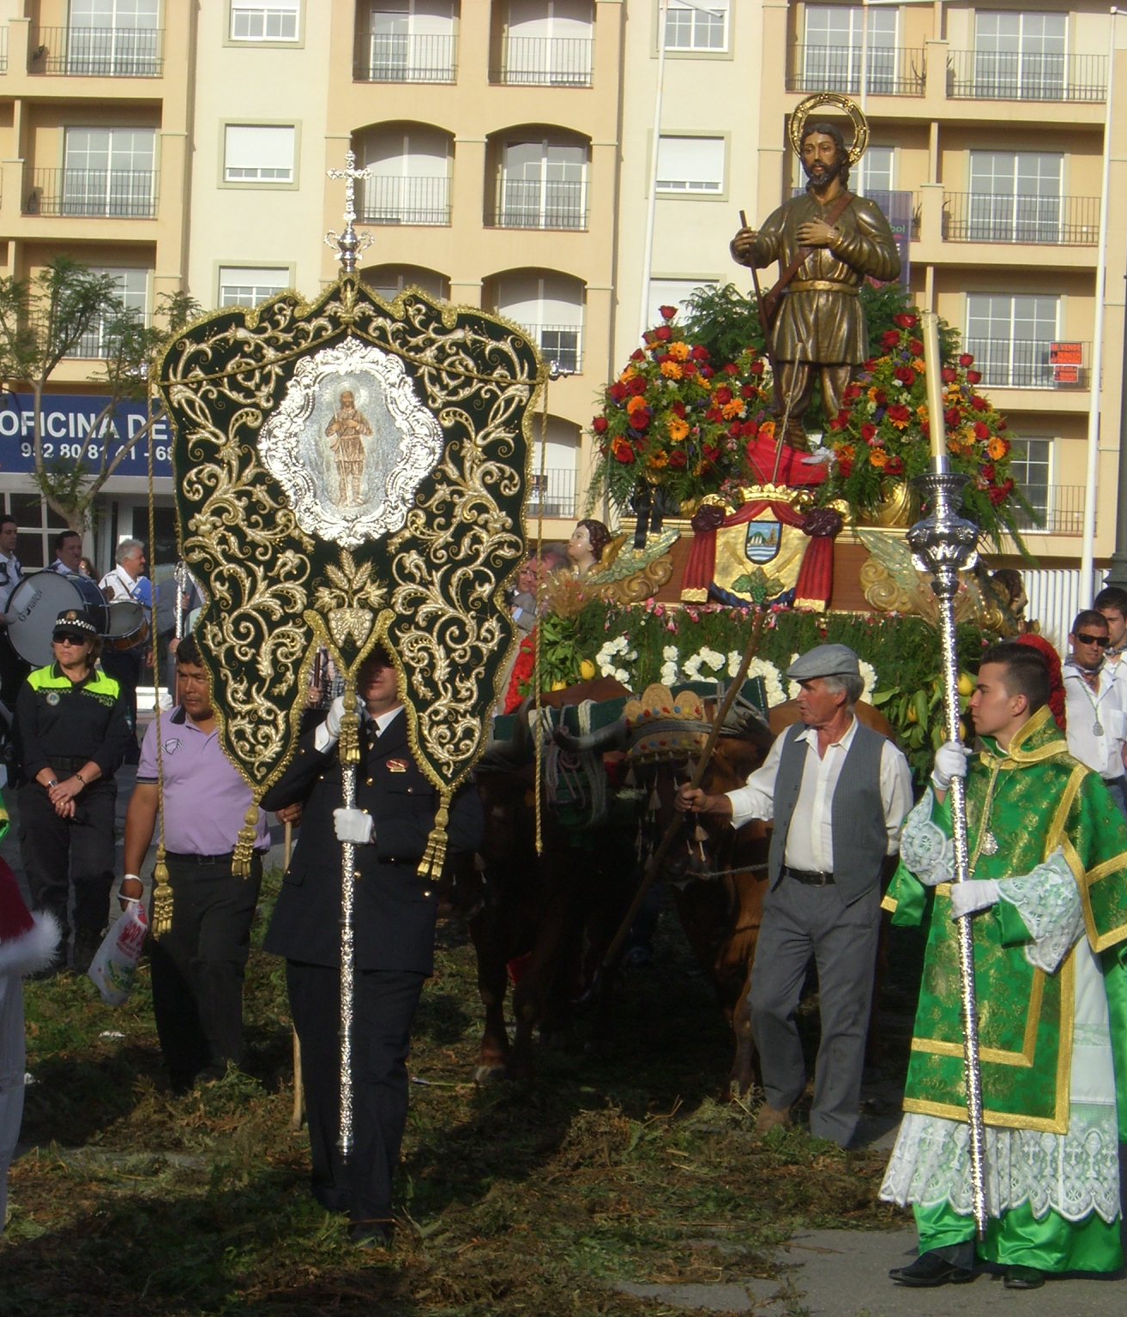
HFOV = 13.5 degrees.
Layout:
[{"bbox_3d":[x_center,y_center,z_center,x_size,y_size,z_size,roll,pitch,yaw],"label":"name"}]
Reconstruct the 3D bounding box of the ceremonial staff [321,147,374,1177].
[{"bbox_3d":[-0.588,-0.007,13.045,0.137,2.770,0.085,0,1,5],"label":"ceremonial staff"}]

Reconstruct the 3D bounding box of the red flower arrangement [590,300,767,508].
[{"bbox_3d":[0.539,-1.171,22.300,0.800,0.920,0.700,2,0,5],"label":"red flower arrangement"}]

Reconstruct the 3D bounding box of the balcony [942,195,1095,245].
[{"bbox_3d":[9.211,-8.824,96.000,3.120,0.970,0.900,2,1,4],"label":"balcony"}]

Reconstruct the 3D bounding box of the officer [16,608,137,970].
[{"bbox_3d":[-2.244,0.601,22.000,0.540,1.670,0.340,2,1,12],"label":"officer"}]

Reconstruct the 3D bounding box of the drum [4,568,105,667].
[{"bbox_3d":[-3.287,-0.254,31.000,0.635,0.635,0.310,3,1,34],"label":"drum"}]

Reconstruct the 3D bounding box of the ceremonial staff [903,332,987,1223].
[{"bbox_3d":[1.052,0.315,12.800,0.190,2.483,0.190,-3,1,17],"label":"ceremonial staff"}]

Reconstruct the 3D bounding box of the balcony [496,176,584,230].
[{"bbox_3d":[-0.498,-9.365,98.797,2.120,1.070,0.900,2,0,5],"label":"balcony"}]

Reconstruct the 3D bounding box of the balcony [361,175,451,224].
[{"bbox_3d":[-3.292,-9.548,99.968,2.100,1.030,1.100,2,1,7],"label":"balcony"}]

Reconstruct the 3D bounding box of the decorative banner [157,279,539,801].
[{"bbox_3d":[-0.584,-0.324,13.000,1.040,1.410,0.120,0,1,0],"label":"decorative banner"}]

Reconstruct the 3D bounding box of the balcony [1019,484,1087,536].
[{"bbox_3d":[9.329,-3.062,98.382,3.440,1.040,1.100,2,1,7],"label":"balcony"}]

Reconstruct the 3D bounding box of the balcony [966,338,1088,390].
[{"bbox_3d":[9.309,-6.016,97.935,3.090,1.040,0.900,2,0,5],"label":"balcony"}]

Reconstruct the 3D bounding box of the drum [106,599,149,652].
[{"bbox_3d":[-2.702,-0.206,29.300,0.370,0.170,0.370,-16,37,5],"label":"drum"}]

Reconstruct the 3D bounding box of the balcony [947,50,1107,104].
[{"bbox_3d":[9.335,-11.711,96.000,3.200,0.970,0.900,2,1,4],"label":"balcony"}]

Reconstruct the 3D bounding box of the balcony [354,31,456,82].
[{"bbox_3d":[-3.237,-12.423,99.039,2.130,1.050,0.900,2,0,5],"label":"balcony"}]

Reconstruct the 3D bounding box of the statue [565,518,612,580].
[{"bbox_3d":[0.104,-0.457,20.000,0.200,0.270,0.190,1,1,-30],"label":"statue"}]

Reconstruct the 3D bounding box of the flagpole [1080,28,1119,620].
[{"bbox_3d":[5.920,-3.042,53.000,0.140,8.300,0.140,2,0,0],"label":"flagpole"}]

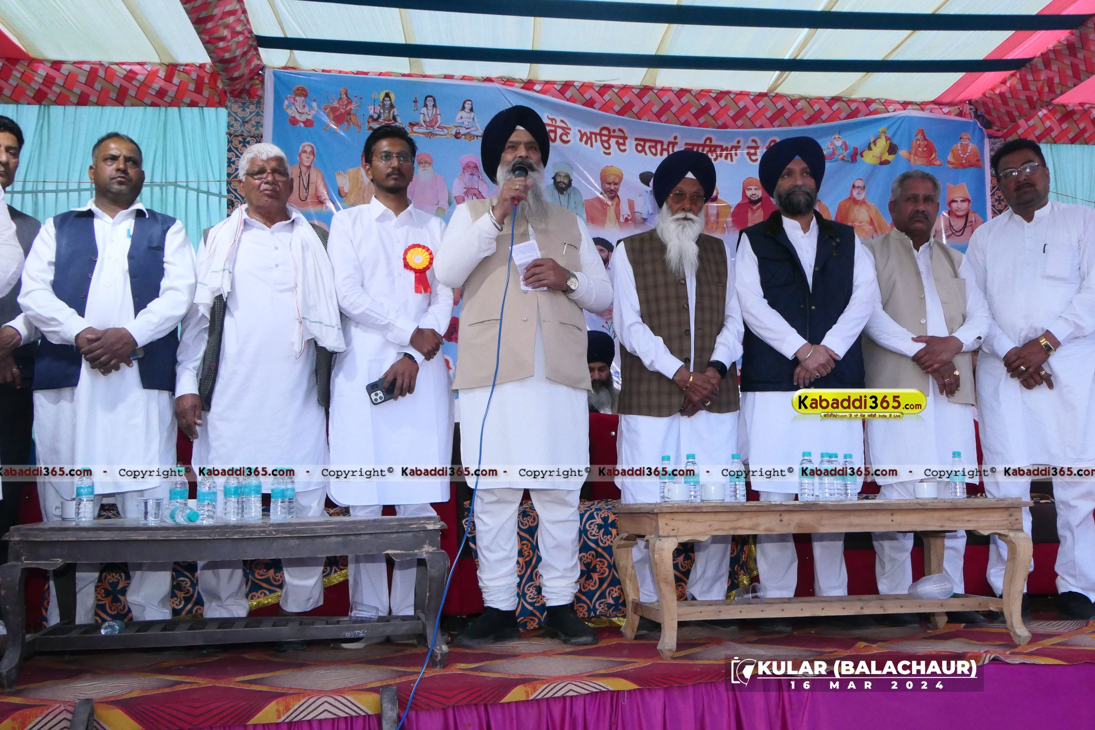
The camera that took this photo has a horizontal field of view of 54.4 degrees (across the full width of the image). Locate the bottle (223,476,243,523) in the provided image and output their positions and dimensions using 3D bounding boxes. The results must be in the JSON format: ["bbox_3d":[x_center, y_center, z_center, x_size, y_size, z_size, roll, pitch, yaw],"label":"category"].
[{"bbox_3d":[-0.903,0.372,3.050,0.051,0.160,0.051,-1,-7,0],"label":"bottle"}]

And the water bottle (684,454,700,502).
[{"bbox_3d":[0.475,0.371,3.500,0.057,0.162,0.057,-1,-6,0],"label":"water bottle"}]

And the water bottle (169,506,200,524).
[{"bbox_3d":[-1.139,0.470,3.330,0.058,0.058,0.175,4,-7,-44],"label":"water bottle"}]

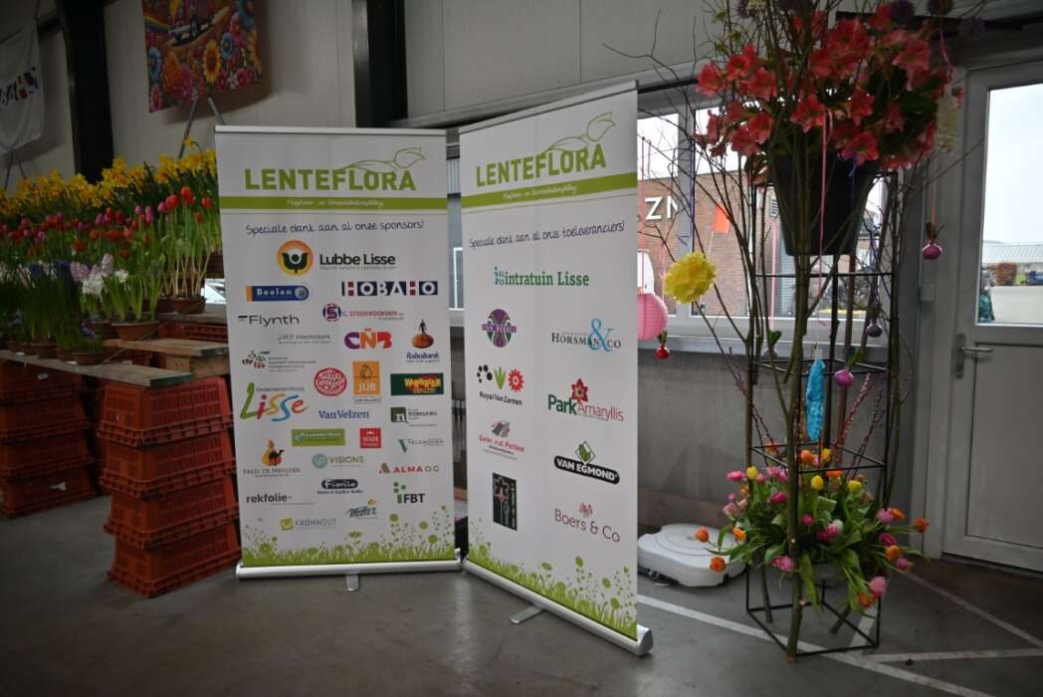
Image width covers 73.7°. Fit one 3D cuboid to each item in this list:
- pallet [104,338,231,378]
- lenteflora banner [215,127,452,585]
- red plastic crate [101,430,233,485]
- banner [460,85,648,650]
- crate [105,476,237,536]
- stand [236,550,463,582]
[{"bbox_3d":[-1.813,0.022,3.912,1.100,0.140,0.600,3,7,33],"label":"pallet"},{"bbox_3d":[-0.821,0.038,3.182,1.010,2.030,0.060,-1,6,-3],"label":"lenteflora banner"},{"bbox_3d":[-1.672,0.501,3.315,0.345,0.235,0.485,3,7,33],"label":"red plastic crate"},{"bbox_3d":[0.069,0.074,2.827,0.100,2.040,1.030,-6,8,-42],"label":"banner"},{"bbox_3d":[-1.663,0.725,3.333,0.345,0.235,0.485,3,7,33],"label":"crate"},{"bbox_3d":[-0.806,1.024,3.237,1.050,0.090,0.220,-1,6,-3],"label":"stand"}]

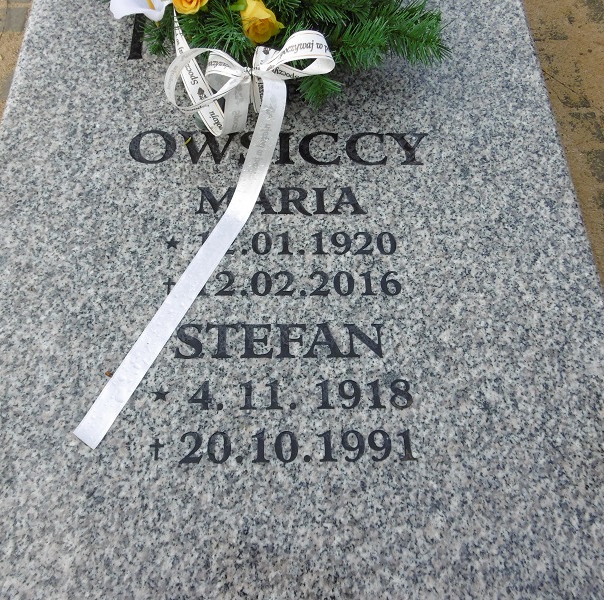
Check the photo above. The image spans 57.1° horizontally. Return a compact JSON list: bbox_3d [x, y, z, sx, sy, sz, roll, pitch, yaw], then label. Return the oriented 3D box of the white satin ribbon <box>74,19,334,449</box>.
[{"bbox_3d":[-0.127,-0.107,0.675,0.240,0.140,0.576,12,66,6],"label":"white satin ribbon"}]

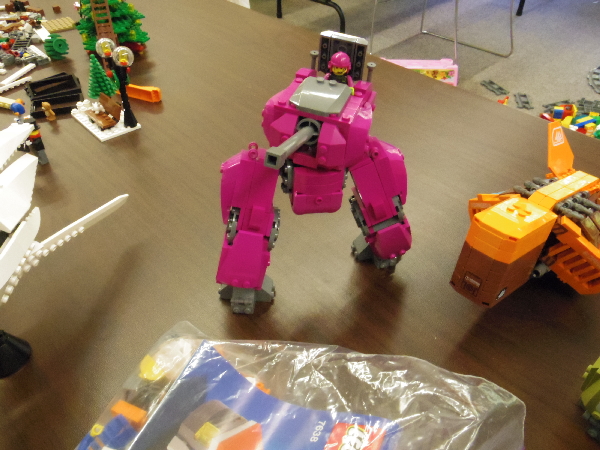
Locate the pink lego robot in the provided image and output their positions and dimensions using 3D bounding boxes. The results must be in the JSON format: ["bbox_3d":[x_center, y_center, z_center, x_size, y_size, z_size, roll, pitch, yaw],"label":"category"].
[{"bbox_3d":[0.015,-0.029,0.361,0.140,0.178,0.122,10,40,9],"label":"pink lego robot"}]

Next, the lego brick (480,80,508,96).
[{"bbox_3d":[0.879,-0.616,2.341,0.061,0.015,0.131,-14,42,-18],"label":"lego brick"}]

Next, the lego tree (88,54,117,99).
[{"bbox_3d":[-0.246,-0.182,0.632,0.034,0.051,0.034,2,40,0],"label":"lego tree"}]

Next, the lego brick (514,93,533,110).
[{"bbox_3d":[0.966,-0.532,2.245,0.061,0.015,0.131,6,40,5],"label":"lego brick"}]

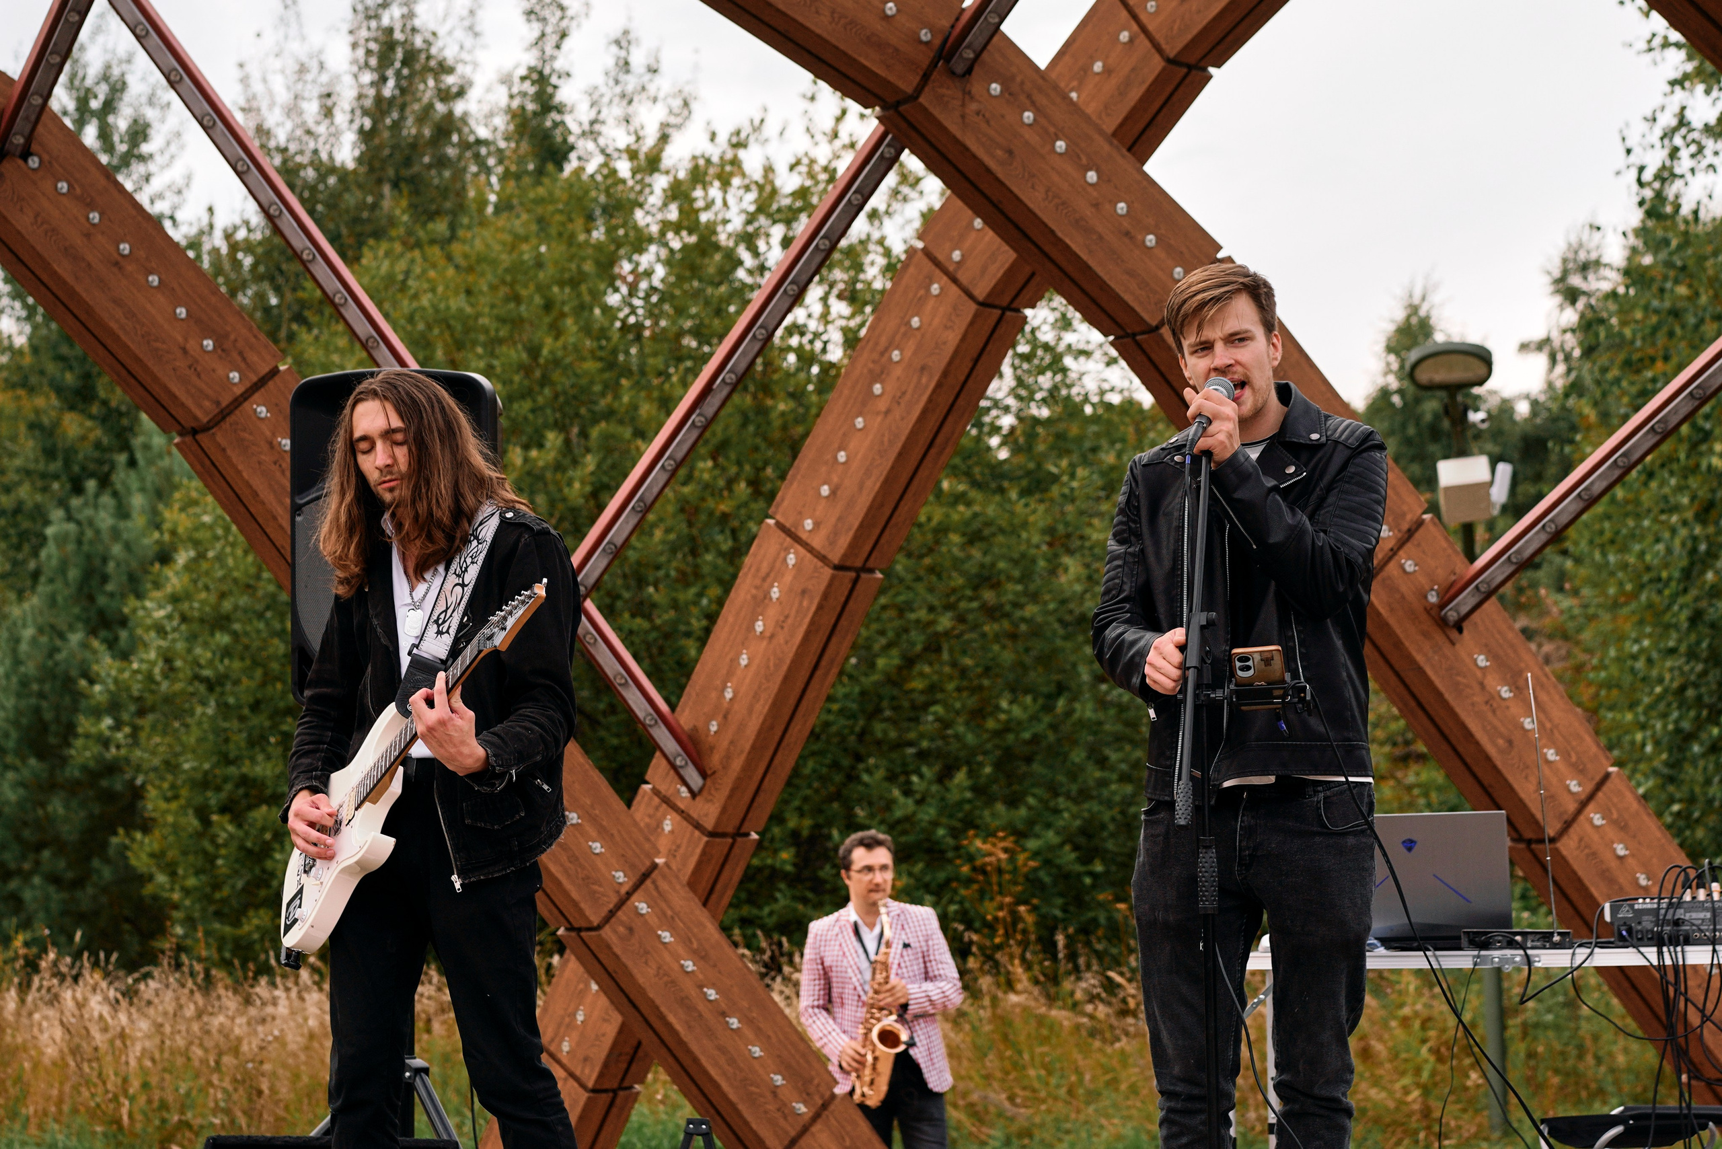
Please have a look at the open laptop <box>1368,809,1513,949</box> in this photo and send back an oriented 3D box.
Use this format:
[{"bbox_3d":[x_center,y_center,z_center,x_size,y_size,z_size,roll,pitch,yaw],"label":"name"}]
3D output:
[{"bbox_3d":[1.086,0.601,5.142,0.364,0.256,0.308,-3,-7,16],"label":"open laptop"}]

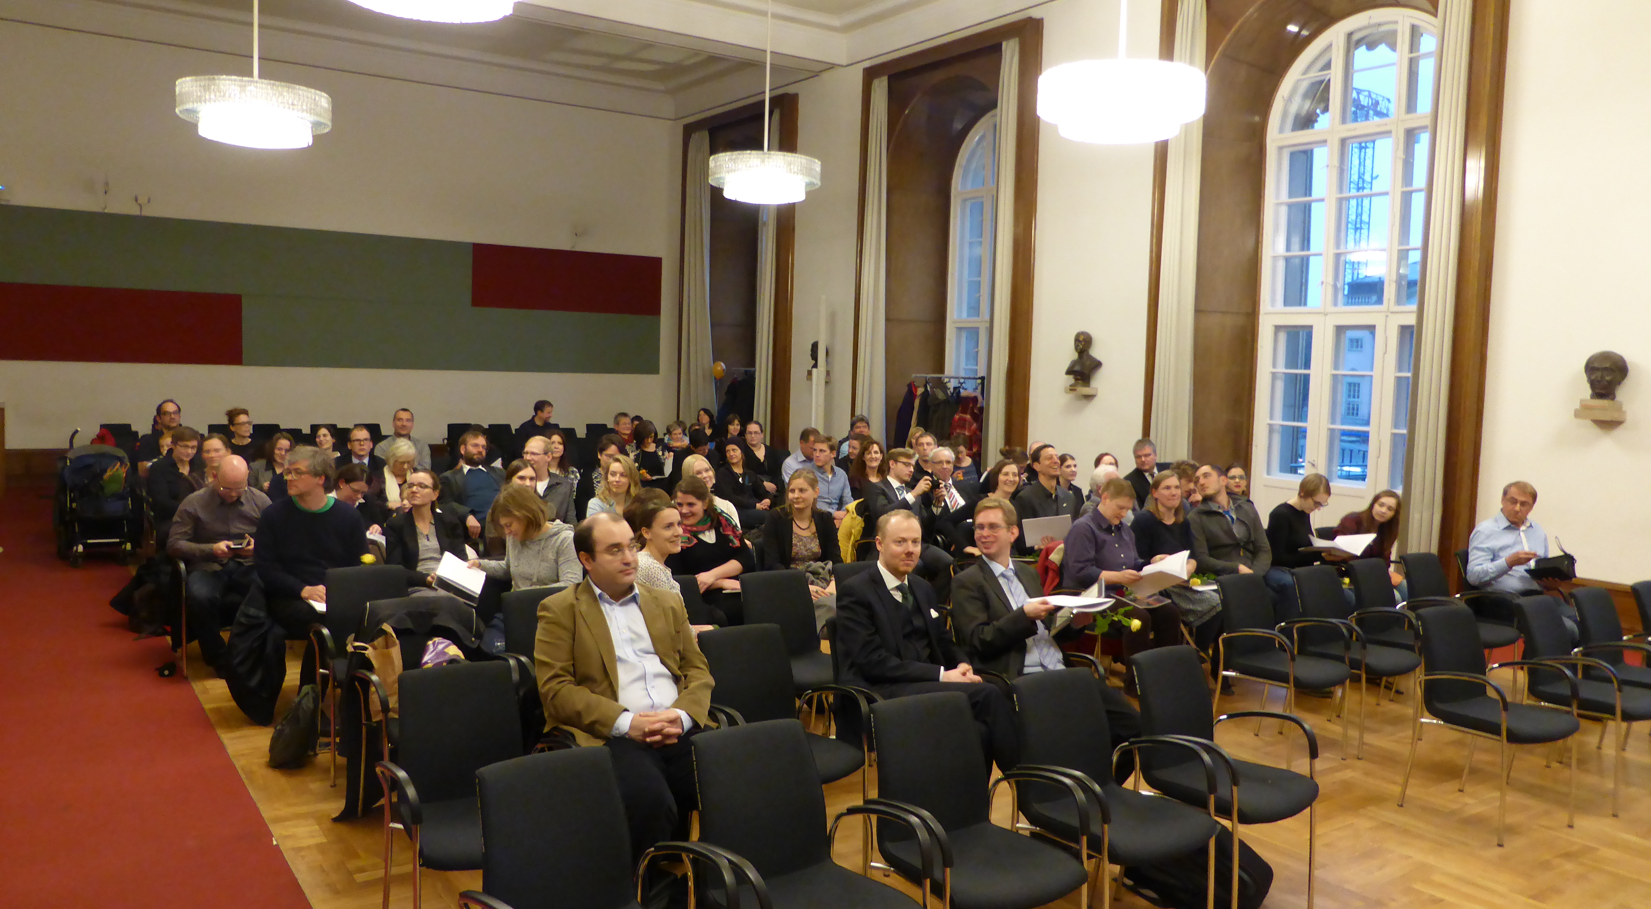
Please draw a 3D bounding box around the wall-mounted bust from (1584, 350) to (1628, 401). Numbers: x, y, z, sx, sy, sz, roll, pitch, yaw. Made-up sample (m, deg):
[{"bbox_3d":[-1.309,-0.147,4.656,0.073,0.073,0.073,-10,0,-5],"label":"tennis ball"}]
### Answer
[{"bbox_3d":[5.511,-0.559,8.417,0.310,0.360,0.290,-1,5,-34],"label":"wall-mounted bust"}]

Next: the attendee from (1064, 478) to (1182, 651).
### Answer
[{"bbox_3d":[1.574,0.779,6.567,0.550,1.260,0.800,-1,5,-34],"label":"attendee"}]

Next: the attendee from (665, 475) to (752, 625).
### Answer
[{"bbox_3d":[-0.633,0.753,6.225,0.535,1.262,0.788,1,4,-13],"label":"attendee"}]

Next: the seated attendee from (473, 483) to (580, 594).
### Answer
[{"bbox_3d":[-1.371,0.776,5.636,0.560,1.250,0.760,1,5,-12],"label":"seated attendee"}]

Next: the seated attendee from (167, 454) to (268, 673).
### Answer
[{"bbox_3d":[-3.409,0.630,6.818,0.580,1.250,0.830,-1,5,-34],"label":"seated attendee"}]

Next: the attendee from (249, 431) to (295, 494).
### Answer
[{"bbox_3d":[-3.971,0.489,8.696,0.500,1.268,0.750,-1,5,-33],"label":"attendee"}]

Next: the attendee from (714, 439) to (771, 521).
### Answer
[{"bbox_3d":[-0.598,0.499,10.083,0.520,1.240,0.800,-2,5,-37],"label":"attendee"}]

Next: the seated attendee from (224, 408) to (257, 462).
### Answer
[{"bbox_3d":[-5.149,0.280,10.524,0.500,1.320,0.750,-2,5,-37],"label":"seated attendee"}]

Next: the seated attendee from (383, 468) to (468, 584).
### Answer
[{"bbox_3d":[-2.140,0.699,6.623,0.500,1.210,0.800,-1,5,-26],"label":"seated attendee"}]

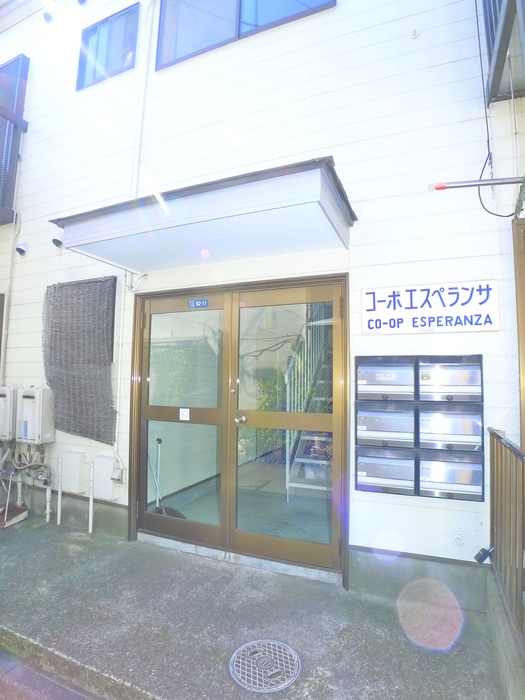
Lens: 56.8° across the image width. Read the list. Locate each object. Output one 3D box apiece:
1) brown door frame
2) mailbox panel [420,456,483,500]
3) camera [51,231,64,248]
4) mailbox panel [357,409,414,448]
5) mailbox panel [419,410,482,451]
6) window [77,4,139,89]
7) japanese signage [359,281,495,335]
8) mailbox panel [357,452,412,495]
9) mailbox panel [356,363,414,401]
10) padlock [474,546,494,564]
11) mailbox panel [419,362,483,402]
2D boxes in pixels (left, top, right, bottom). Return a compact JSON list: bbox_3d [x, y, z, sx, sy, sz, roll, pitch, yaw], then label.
[{"bbox_3d":[-0.232,0.527,3.632,1.853,2.031,0.120,-1,-5,28],"label":"brown door frame"},{"bbox_3d":[1.111,0.749,2.860,0.358,0.240,0.050,-1,-5,28],"label":"mailbox panel"},{"bbox_3d":[-1.948,-1.050,4.612,0.110,0.140,0.100,-1,-5,28],"label":"camera"},{"bbox_3d":[0.779,0.492,3.058,0.368,0.240,0.050,-1,-5,28],"label":"mailbox panel"},{"bbox_3d":[1.117,0.474,2.880,0.361,0.236,0.050,-1,-5,28],"label":"mailbox panel"},{"bbox_3d":[-1.458,-2.882,4.685,0.760,0.660,0.100,-1,-5,28],"label":"window"},{"bbox_3d":[1.013,-0.251,2.998,0.800,0.294,0.020,-1,-5,28],"label":"japanese signage"},{"bbox_3d":[0.774,0.770,3.037,0.366,0.235,0.050,-1,-5,28],"label":"mailbox panel"},{"bbox_3d":[0.785,0.204,3.080,0.371,0.234,0.050,-1,-5,28],"label":"mailbox panel"},{"bbox_3d":[1.216,1.128,2.663,0.055,0.115,0.035,46,17,23],"label":"padlock"},{"bbox_3d":[1.122,0.199,2.901,0.358,0.222,0.050,-1,-5,28],"label":"mailbox panel"}]

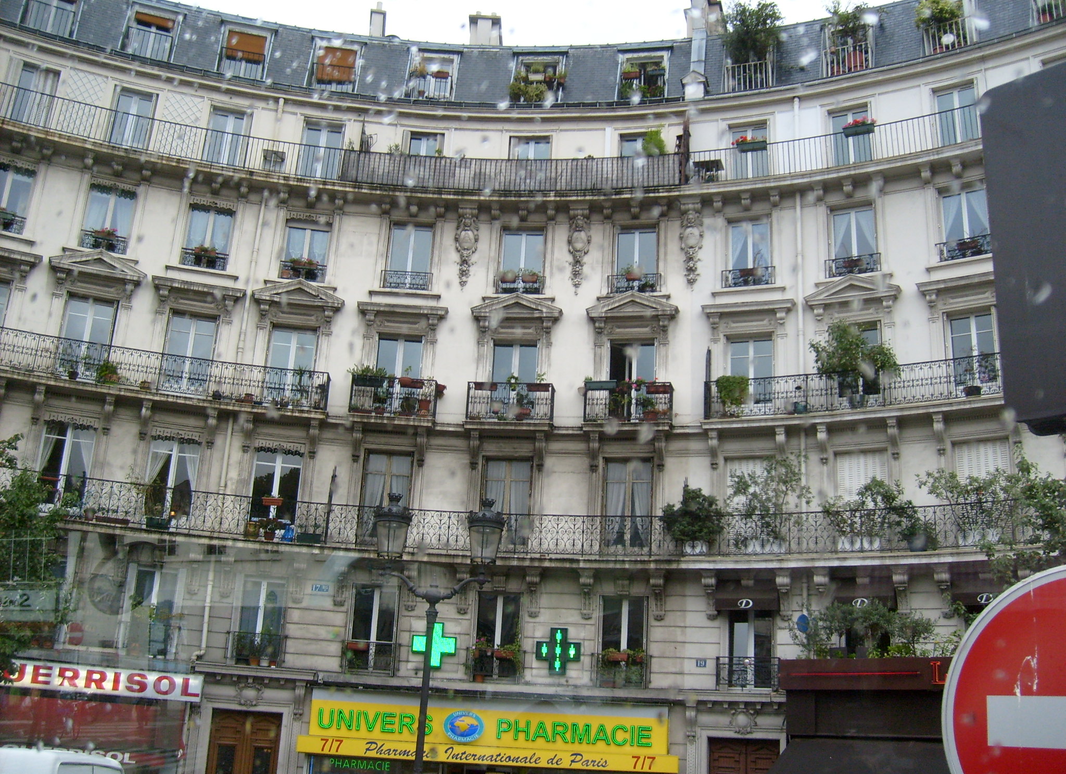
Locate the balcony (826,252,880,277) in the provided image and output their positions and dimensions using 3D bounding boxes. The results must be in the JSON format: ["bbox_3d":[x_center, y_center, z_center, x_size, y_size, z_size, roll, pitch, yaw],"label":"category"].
[{"bbox_3d":[8.121,-3.012,27.267,1.342,0.510,0.220,-6,-19,26],"label":"balcony"}]

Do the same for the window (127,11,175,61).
[{"bbox_3d":[-10.616,-9.690,29.866,1.120,1.330,0.200,9,-19,-18],"label":"window"}]

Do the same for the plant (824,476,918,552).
[{"bbox_3d":[7.838,2.946,25.071,2.181,1.720,0.900,-6,-19,27],"label":"plant"}]

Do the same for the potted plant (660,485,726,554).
[{"bbox_3d":[3.948,3.287,26.633,1.625,1.722,1.100,-2,-18,17],"label":"potted plant"}]

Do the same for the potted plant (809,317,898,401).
[{"bbox_3d":[7.627,-0.418,25.603,2.000,2.050,1.200,-5,-20,25],"label":"potted plant"}]

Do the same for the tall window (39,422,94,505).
[{"bbox_3d":[-11.098,1.874,25.671,1.180,2.190,0.200,10,-20,-20],"label":"tall window"}]

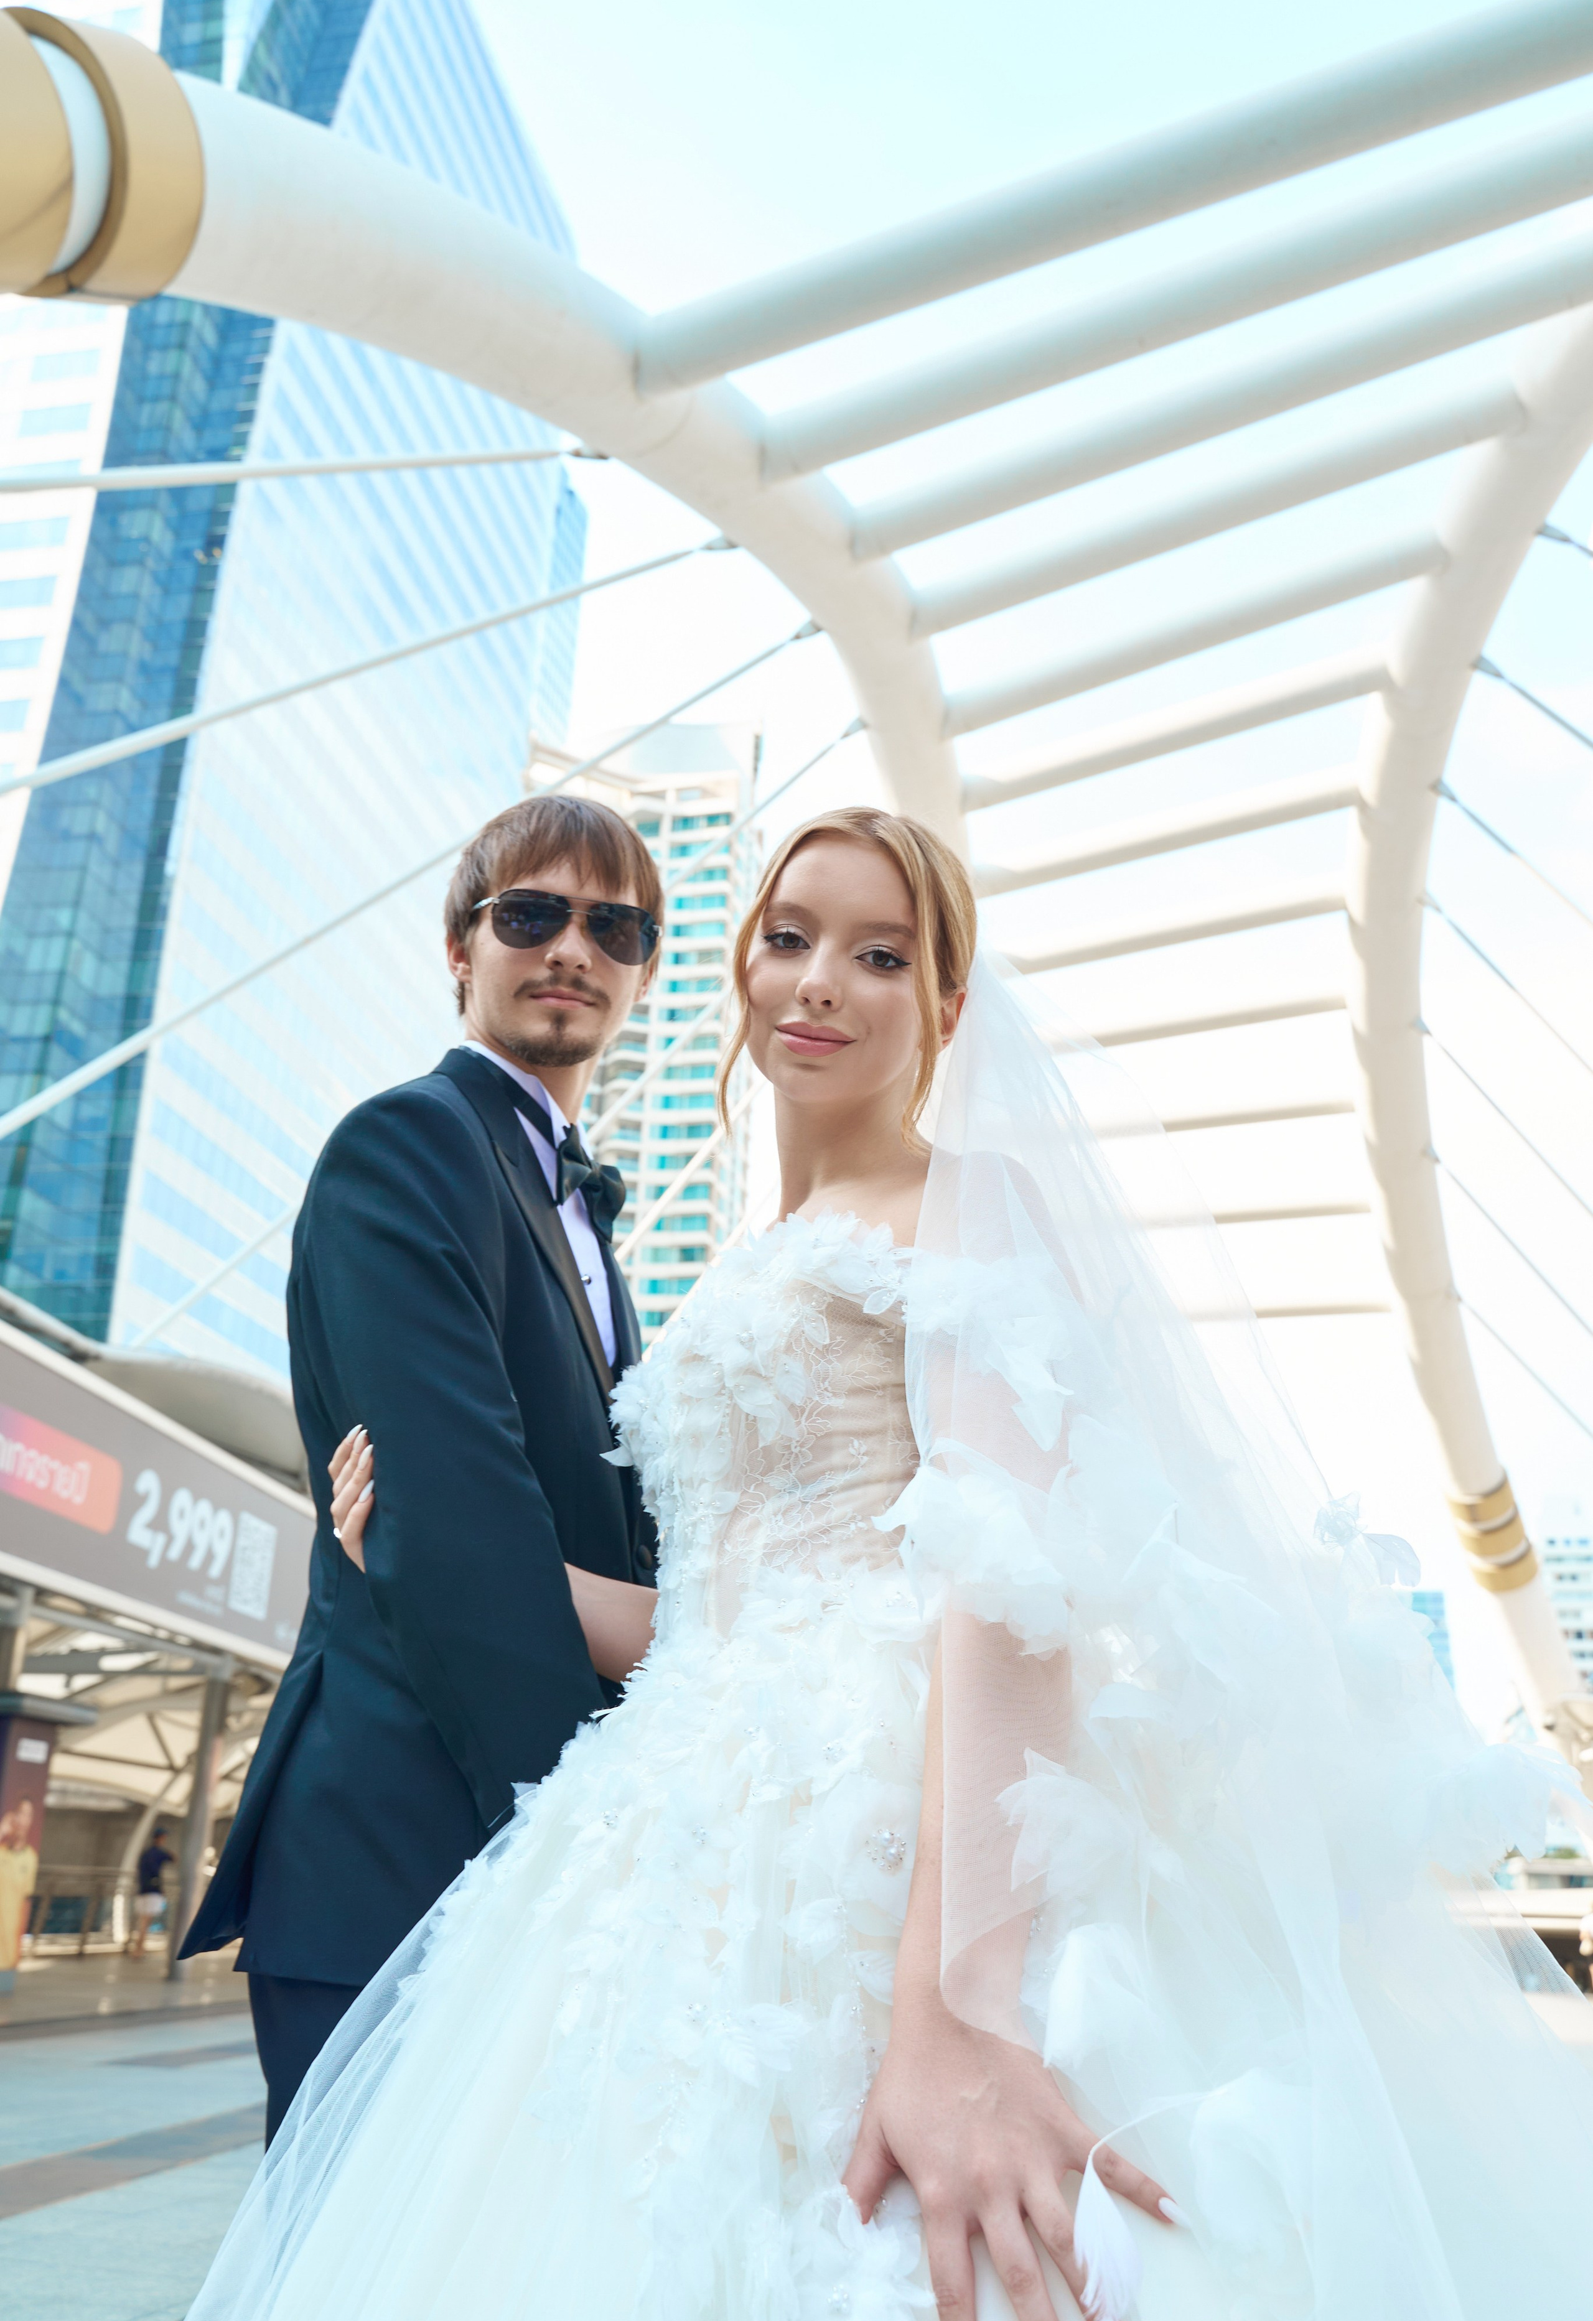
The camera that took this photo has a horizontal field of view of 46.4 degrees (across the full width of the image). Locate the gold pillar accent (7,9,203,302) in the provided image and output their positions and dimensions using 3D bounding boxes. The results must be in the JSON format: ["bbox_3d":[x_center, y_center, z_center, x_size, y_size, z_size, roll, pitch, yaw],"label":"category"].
[{"bbox_3d":[-2.430,-3.060,5.660,0.800,0.800,0.880,27,31,16],"label":"gold pillar accent"}]

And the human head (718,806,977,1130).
[{"bbox_3d":[0.044,-0.143,1.360,0.180,0.235,0.220,6,-7,21],"label":"human head"}]

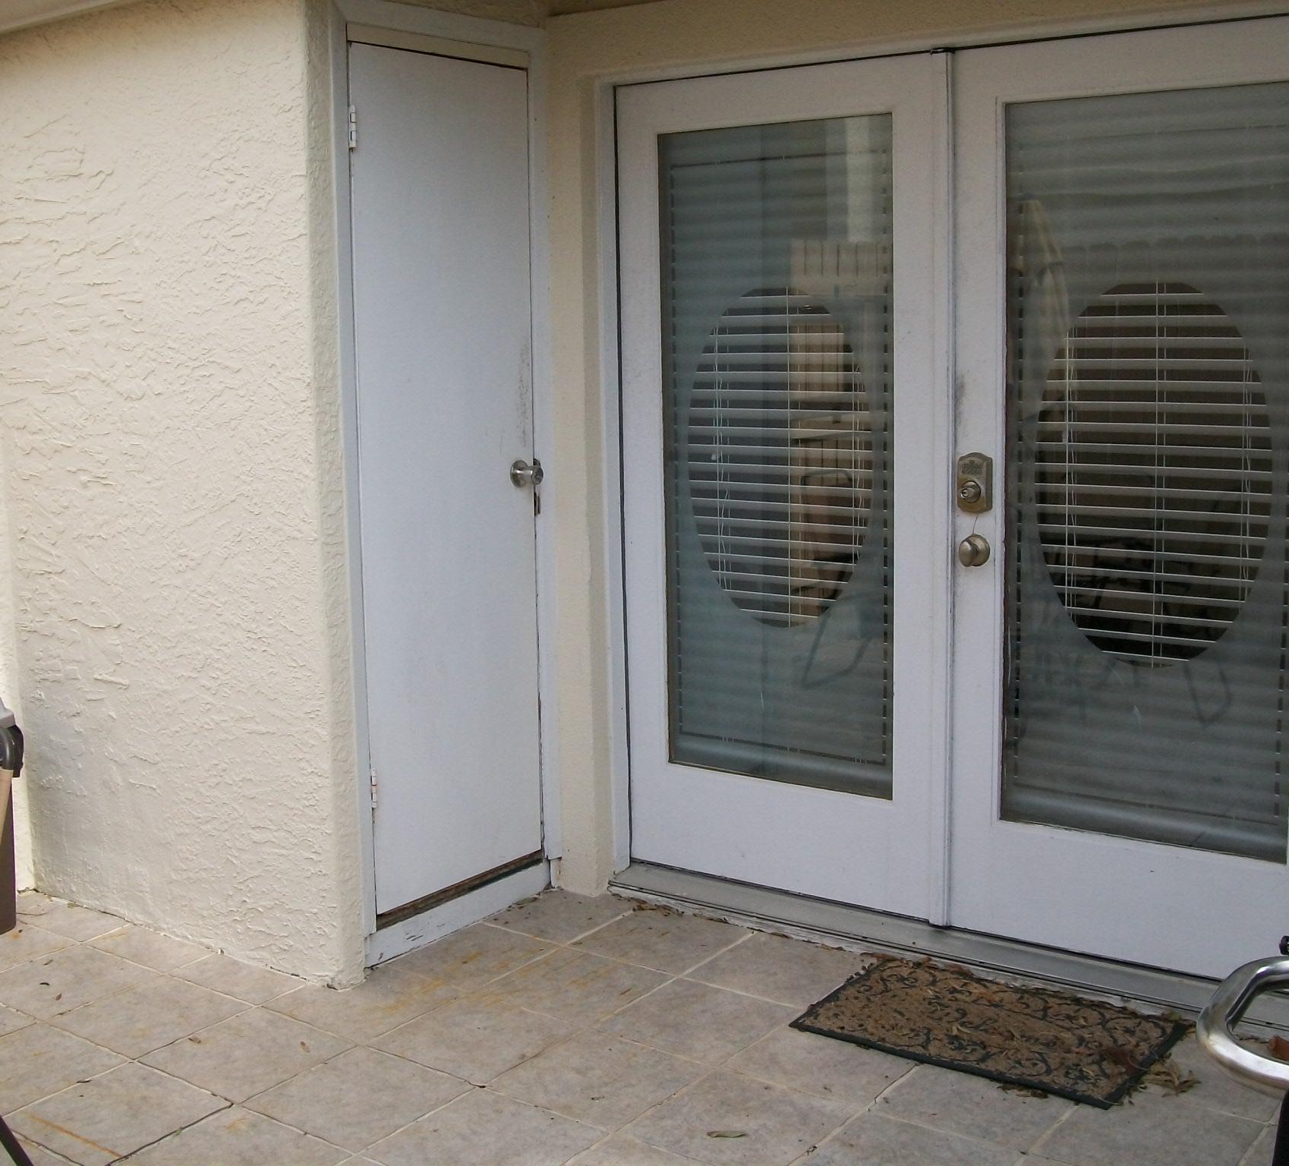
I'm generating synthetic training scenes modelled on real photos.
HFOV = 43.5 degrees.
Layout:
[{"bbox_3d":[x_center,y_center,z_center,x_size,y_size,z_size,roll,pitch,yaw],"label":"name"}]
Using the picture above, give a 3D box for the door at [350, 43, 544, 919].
[{"bbox_3d":[-0.481,-0.251,3.954,0.045,2.030,0.610,5,10,37],"label":"door"}]

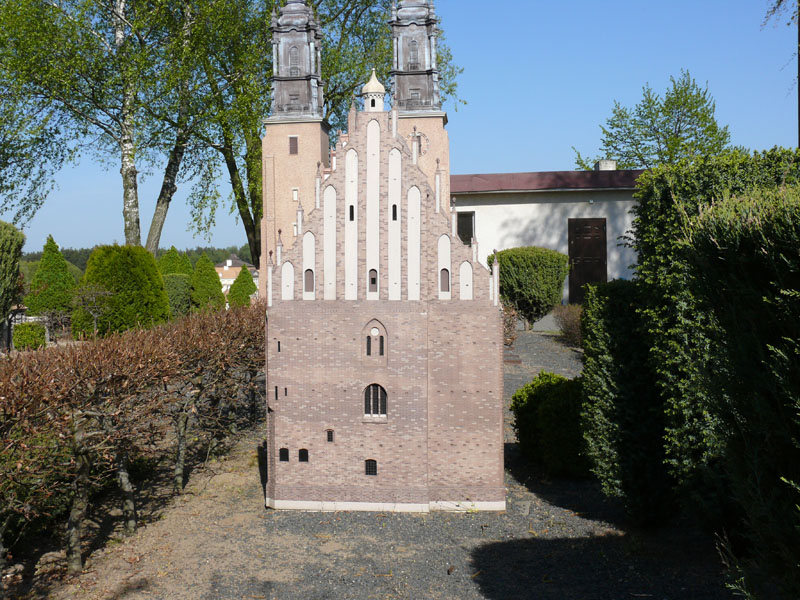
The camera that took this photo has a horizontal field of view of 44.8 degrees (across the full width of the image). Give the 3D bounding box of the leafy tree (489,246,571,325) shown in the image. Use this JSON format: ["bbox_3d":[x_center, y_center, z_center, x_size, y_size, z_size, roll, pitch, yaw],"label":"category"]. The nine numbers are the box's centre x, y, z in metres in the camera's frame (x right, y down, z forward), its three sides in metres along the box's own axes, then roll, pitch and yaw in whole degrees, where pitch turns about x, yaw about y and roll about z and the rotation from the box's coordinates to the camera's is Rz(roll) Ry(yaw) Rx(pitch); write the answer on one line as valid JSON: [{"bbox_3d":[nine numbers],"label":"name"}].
[{"bbox_3d":[2.145,-0.184,16.200,1.335,1.419,1.300,0,1,0],"label":"leafy tree"}]

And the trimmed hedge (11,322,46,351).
[{"bbox_3d":[-5.115,0.511,13.400,0.469,0.400,0.450,0,1,0],"label":"trimmed hedge"}]

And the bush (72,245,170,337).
[{"bbox_3d":[-4.390,-0.134,15.300,1.545,1.482,1.500,0,1,0],"label":"bush"}]

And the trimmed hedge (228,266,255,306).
[{"bbox_3d":[-3.489,-0.244,21.500,0.665,0.997,0.660,0,1,0],"label":"trimmed hedge"}]

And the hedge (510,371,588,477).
[{"bbox_3d":[1.118,0.846,6.700,0.697,0.607,0.720,0,1,0],"label":"hedge"}]

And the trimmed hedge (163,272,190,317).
[{"bbox_3d":[-4.339,-0.068,18.800,0.600,0.930,0.620,0,1,0],"label":"trimmed hedge"}]

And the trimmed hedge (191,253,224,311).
[{"bbox_3d":[-3.857,-0.311,19.500,0.703,1.286,0.720,0,1,0],"label":"trimmed hedge"}]

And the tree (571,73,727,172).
[{"bbox_3d":[9.141,-4.129,35.000,5.698,8.294,5.600,0,1,0],"label":"tree"}]

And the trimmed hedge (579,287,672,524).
[{"bbox_3d":[1.377,0.557,5.750,0.592,1.333,0.650,0,1,0],"label":"trimmed hedge"}]

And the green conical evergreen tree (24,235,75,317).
[{"bbox_3d":[-6.302,-0.361,17.500,0.938,1.641,0.950,0,1,0],"label":"green conical evergreen tree"}]

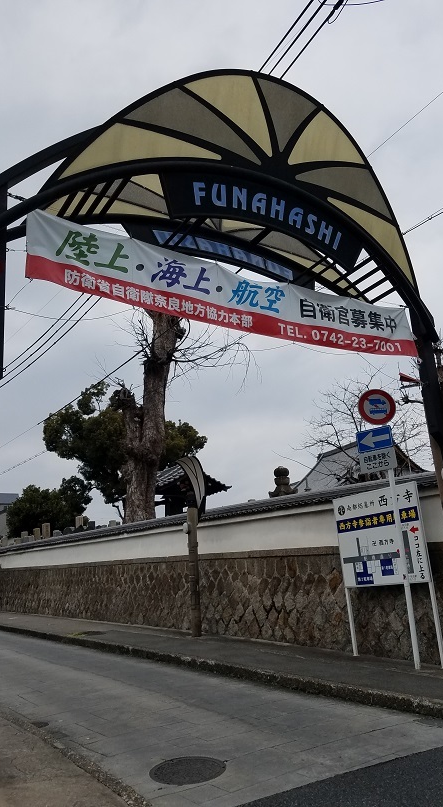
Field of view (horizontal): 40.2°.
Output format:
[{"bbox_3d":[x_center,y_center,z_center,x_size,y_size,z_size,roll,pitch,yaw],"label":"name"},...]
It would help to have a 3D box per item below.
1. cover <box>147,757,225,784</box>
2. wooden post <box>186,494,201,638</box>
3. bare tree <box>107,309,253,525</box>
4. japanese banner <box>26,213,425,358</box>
[{"bbox_3d":[-0.286,3.168,5.195,0.660,0.040,0.660,-3,-15,-2],"label":"cover"},{"bbox_3d":[-0.677,3.809,14.439,0.225,3.276,0.225,-4,-16,-1],"label":"wooden post"},{"bbox_3d":[-1.442,1.044,20.804,4.700,9.800,4.300,-4,-16,0],"label":"bare tree"},{"bbox_3d":[0.392,-1.264,7.161,5.271,0.850,0.100,5,-18,-30],"label":"japanese banner"}]

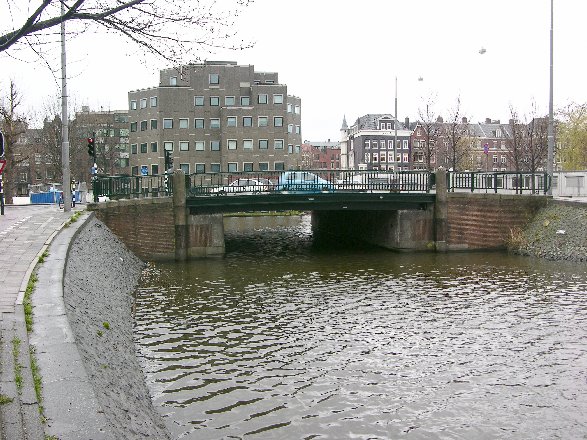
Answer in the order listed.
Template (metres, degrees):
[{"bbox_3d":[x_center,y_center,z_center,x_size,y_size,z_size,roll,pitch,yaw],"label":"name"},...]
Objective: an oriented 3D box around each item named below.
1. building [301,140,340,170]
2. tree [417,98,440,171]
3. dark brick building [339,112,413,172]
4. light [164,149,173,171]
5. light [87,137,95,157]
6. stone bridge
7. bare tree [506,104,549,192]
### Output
[{"bbox_3d":[9.791,-20.240,221.205,16.000,16.910,13.000,-1,3,-3],"label":"building"},{"bbox_3d":[11.812,-6.351,51.727,2.400,8.390,2.400,-1,3,0],"label":"tree"},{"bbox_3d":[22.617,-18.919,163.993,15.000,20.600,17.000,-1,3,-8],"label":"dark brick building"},{"bbox_3d":[-6.701,-3.248,31.861,0.380,0.980,0.330,0,3,12],"label":"light"},{"bbox_3d":[-9.671,-3.486,28.339,0.330,0.920,0.330,0,3,9],"label":"light"},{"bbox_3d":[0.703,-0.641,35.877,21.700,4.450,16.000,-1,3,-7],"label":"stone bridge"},{"bbox_3d":[18.128,-5.481,45.772,3.300,7.100,3.300,-1,3,0],"label":"bare tree"}]

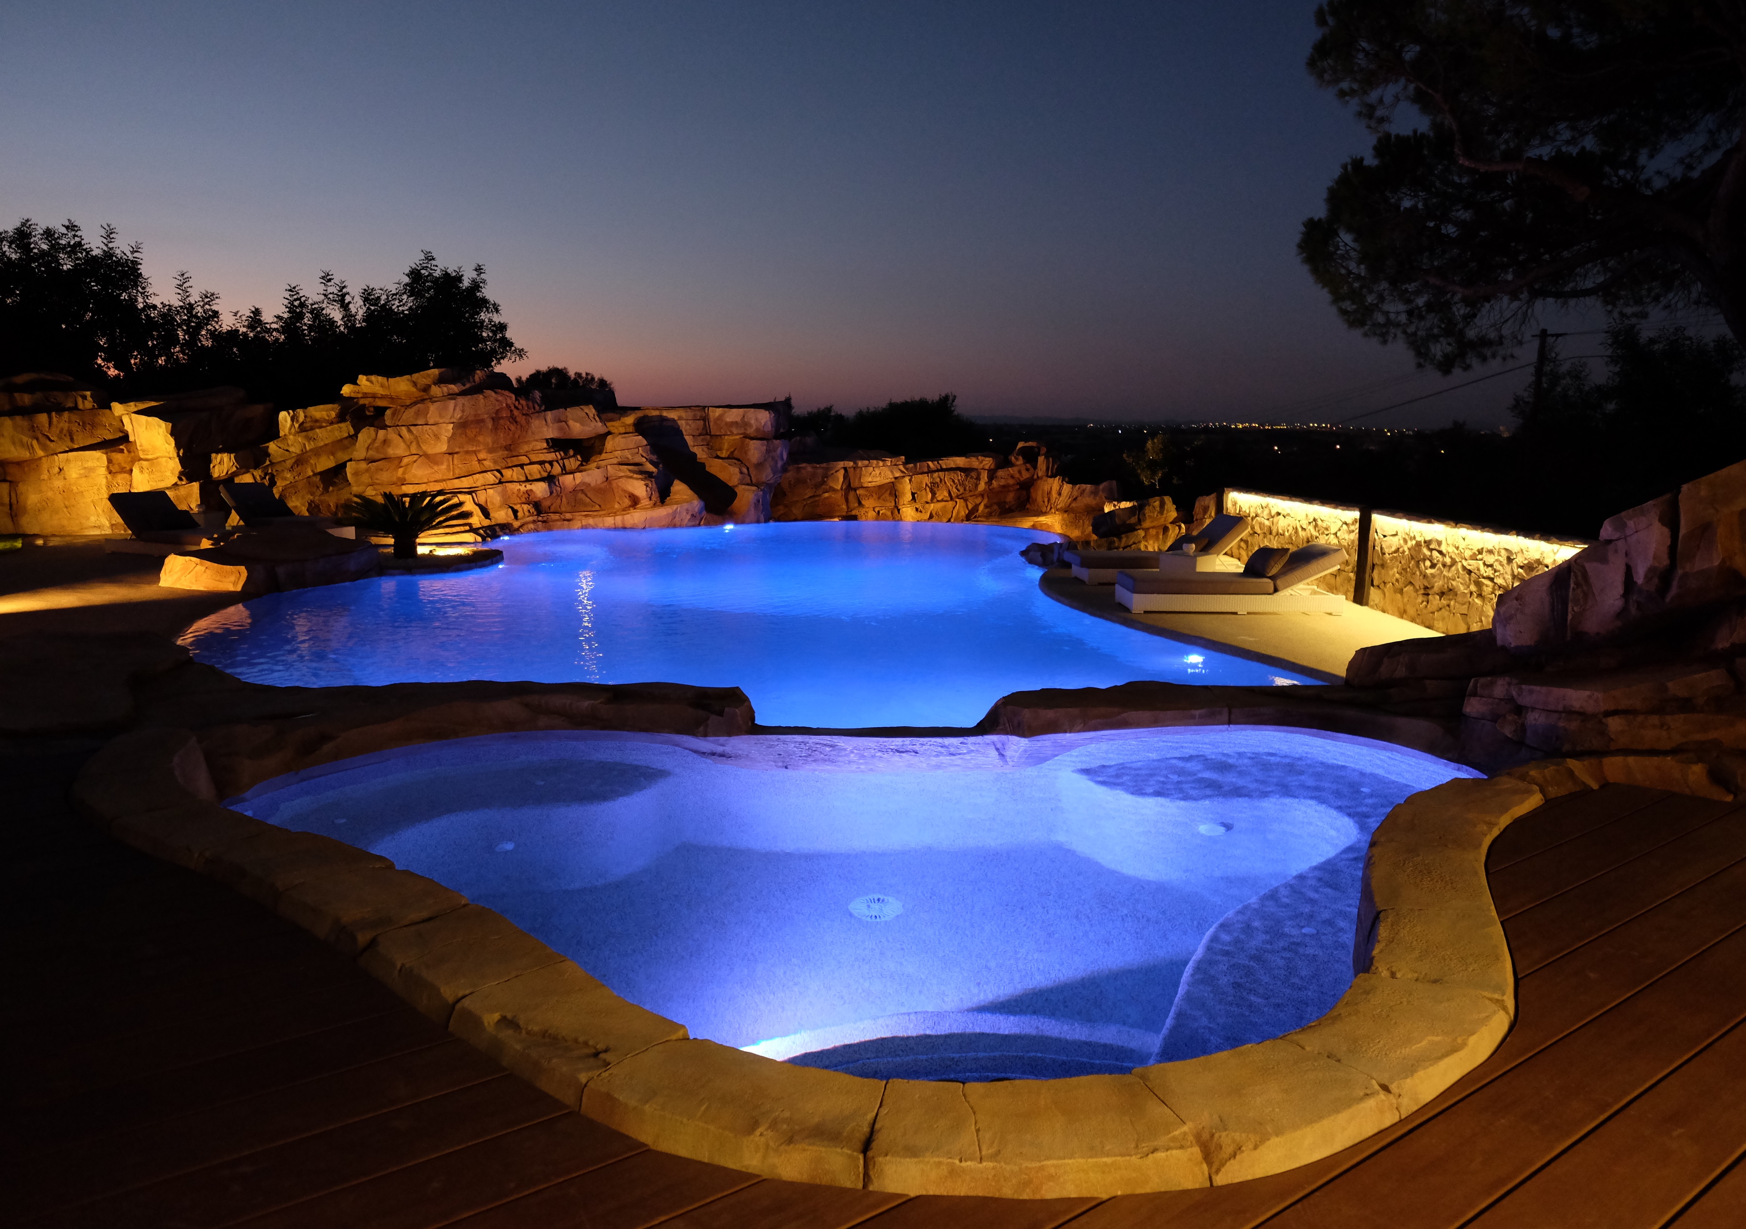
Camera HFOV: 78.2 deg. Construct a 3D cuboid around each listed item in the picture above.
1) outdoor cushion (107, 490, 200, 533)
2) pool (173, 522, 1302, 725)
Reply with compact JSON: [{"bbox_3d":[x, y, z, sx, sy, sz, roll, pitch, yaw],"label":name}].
[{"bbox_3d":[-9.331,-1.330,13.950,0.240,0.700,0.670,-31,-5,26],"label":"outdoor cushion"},{"bbox_3d":[-1.601,0.095,13.634,9.900,1.350,14.200,1,10,0],"label":"pool"}]

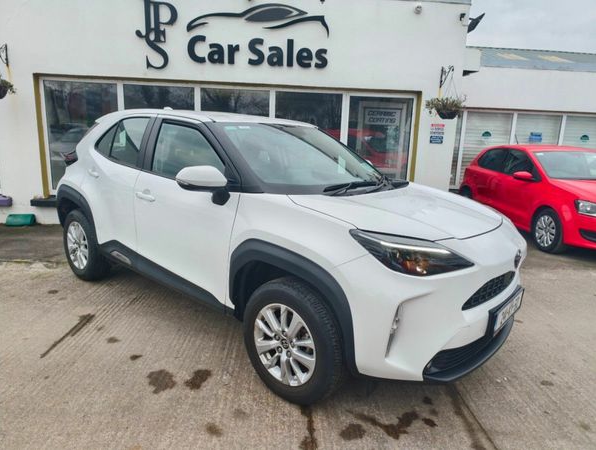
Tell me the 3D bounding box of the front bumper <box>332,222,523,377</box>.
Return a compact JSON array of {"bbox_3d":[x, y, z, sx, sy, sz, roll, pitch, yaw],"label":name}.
[{"bbox_3d":[0.929,0.337,2.318,0.610,0.660,1.740,13,15,38],"label":"front bumper"}]

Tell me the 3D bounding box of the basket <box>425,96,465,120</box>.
[{"bbox_3d":[1.863,-1.481,5.069,0.460,0.290,0.440,3,12,1],"label":"basket"}]

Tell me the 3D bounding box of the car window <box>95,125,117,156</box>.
[{"bbox_3d":[-1.657,-0.753,3.470,0.320,0.310,0.070,13,-7,38],"label":"car window"}]

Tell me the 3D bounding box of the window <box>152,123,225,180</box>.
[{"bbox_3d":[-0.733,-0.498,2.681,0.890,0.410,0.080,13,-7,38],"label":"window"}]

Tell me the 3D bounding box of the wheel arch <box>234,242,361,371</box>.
[{"bbox_3d":[-0.021,0.350,2.029,0.880,0.510,0.130,13,15,38],"label":"wheel arch"}]

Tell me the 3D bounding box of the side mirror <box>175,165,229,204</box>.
[{"bbox_3d":[-0.546,-0.222,2.279,0.200,0.230,0.250,13,15,38],"label":"side mirror"}]

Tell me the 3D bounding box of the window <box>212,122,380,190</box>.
[{"bbox_3d":[0.093,-0.504,2.894,1.400,0.130,0.800,-10,49,-49],"label":"window"}]

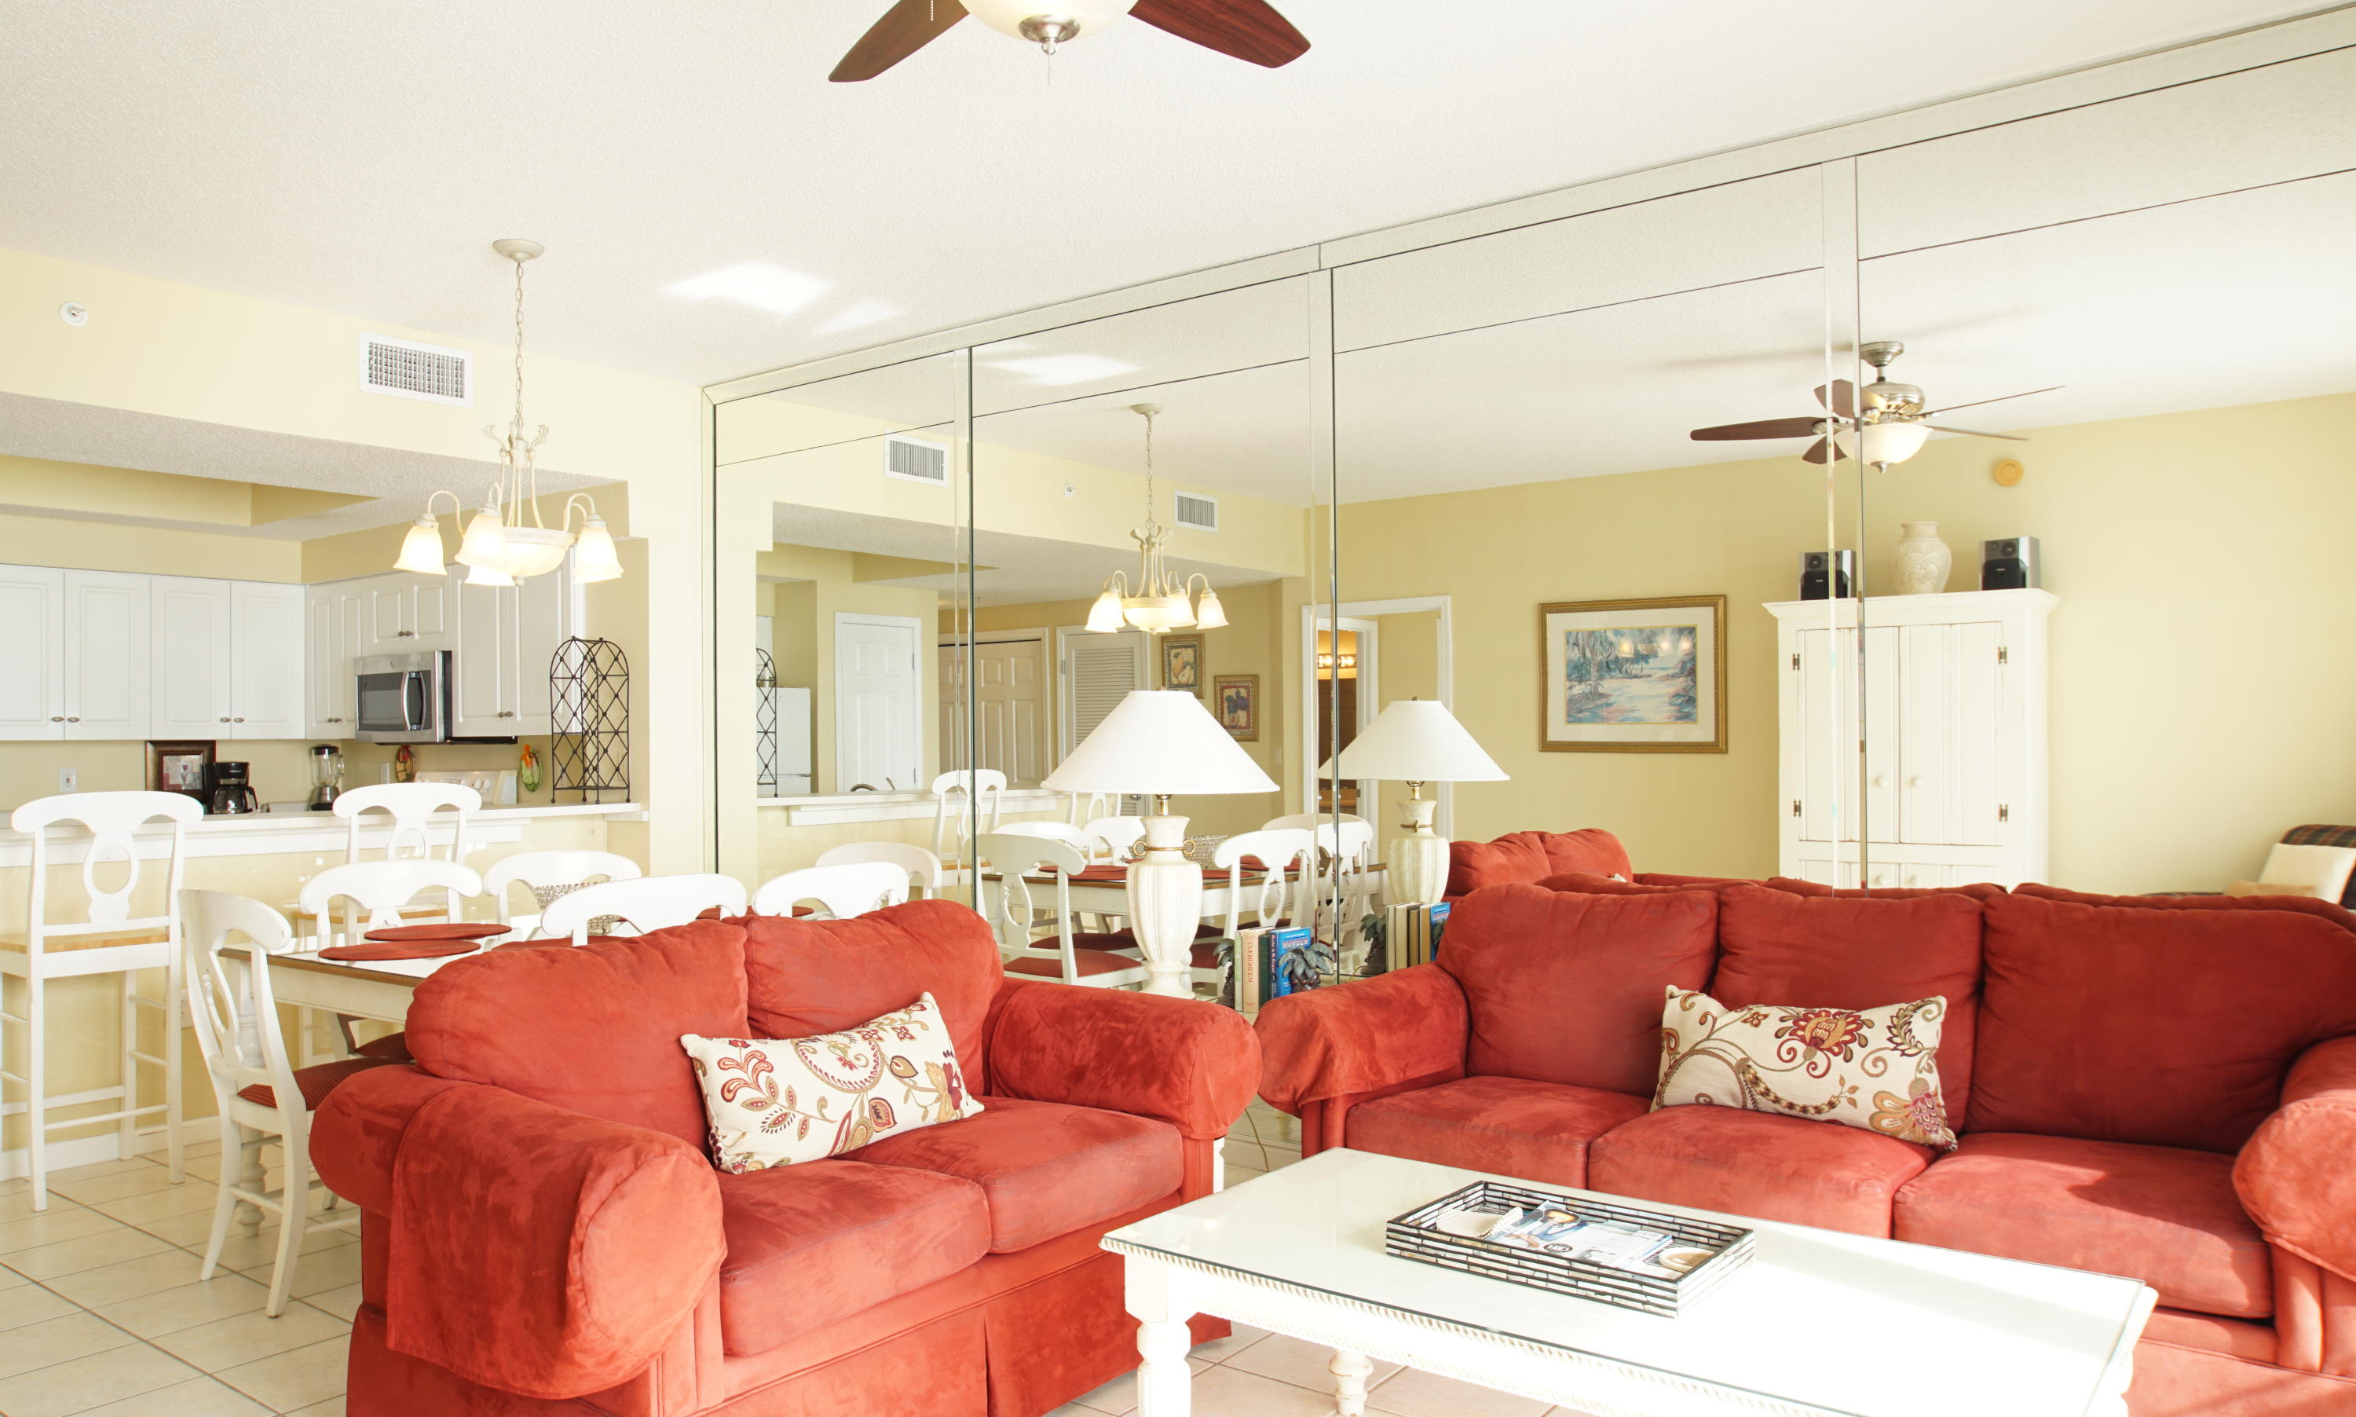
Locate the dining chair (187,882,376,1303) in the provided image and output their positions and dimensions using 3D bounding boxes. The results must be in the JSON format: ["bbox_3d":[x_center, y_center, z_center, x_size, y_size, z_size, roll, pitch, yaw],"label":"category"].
[{"bbox_3d":[-2.058,0.906,3.865,0.550,0.947,0.540,-1,-1,37],"label":"dining chair"}]

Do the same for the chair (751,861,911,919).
[{"bbox_3d":[-1.155,0.911,4.485,0.550,0.945,0.560,-1,-1,37],"label":"chair"}]

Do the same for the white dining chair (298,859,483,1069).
[{"bbox_3d":[-2.115,0.928,4.476,0.552,0.967,0.534,-1,-1,37],"label":"white dining chair"}]

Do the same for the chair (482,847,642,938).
[{"bbox_3d":[-1.768,0.925,4.883,0.550,0.945,0.560,-1,-1,37],"label":"chair"}]

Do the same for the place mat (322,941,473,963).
[{"bbox_3d":[-1.972,0.612,3.981,0.385,0.012,0.385,-1,-1,0],"label":"place mat"}]

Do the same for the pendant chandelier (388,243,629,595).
[{"bbox_3d":[-1.907,-0.845,4.549,0.660,0.990,0.660,-1,-1,37],"label":"pendant chandelier"}]

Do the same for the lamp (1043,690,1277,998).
[{"bbox_3d":[-0.037,0.361,4.161,0.630,0.831,0.630,-1,-1,0],"label":"lamp"}]

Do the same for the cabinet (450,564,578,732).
[{"bbox_3d":[-2.746,-0.269,6.808,0.926,0.767,0.325,-1,-1,37],"label":"cabinet"}]

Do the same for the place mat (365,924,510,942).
[{"bbox_3d":[-2.107,0.642,4.485,0.382,0.009,0.382,-1,-1,0],"label":"place mat"}]

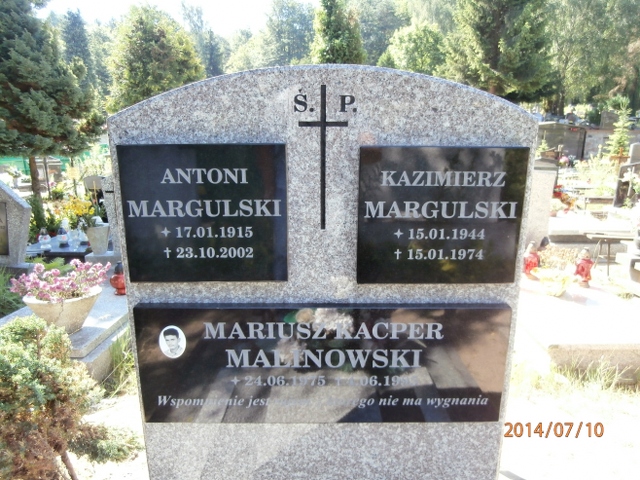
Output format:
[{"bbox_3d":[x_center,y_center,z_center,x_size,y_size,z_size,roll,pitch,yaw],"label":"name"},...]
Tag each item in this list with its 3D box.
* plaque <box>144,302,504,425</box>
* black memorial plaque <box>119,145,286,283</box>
[{"bbox_3d":[0.009,0.310,1.108,0.900,0.307,0.030,0,14,0],"label":"plaque"},{"bbox_3d":[-0.258,-0.057,1.014,0.368,0.313,0.025,0,14,0],"label":"black memorial plaque"}]

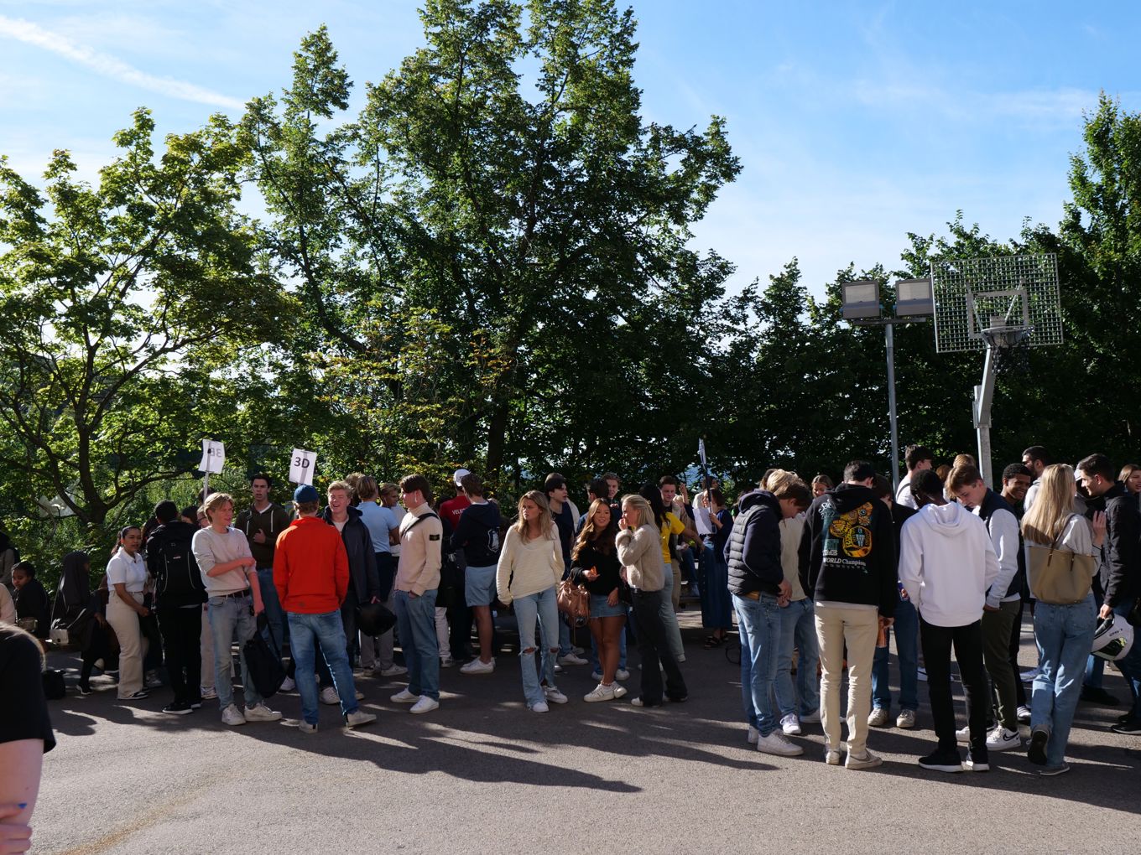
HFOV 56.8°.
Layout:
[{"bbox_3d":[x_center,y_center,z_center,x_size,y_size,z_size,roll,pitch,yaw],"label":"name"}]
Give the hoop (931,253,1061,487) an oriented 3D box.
[{"bbox_3d":[4.327,0.221,10.598,1.220,3.800,1.620,-3,-4,8],"label":"hoop"}]

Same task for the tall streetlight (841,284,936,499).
[{"bbox_3d":[4.279,0.178,13.927,1.216,4.315,0.420,-3,-4,8],"label":"tall streetlight"}]

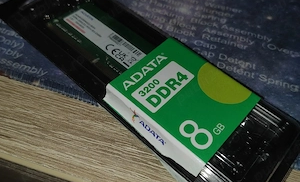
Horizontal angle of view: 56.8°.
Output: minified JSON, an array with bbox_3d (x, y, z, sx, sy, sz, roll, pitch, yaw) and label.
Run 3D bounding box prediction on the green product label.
[{"bbox_3d":[0.016,0.001,0.127,0.054,0.003,0.042,39,62,21],"label":"green product label"}]

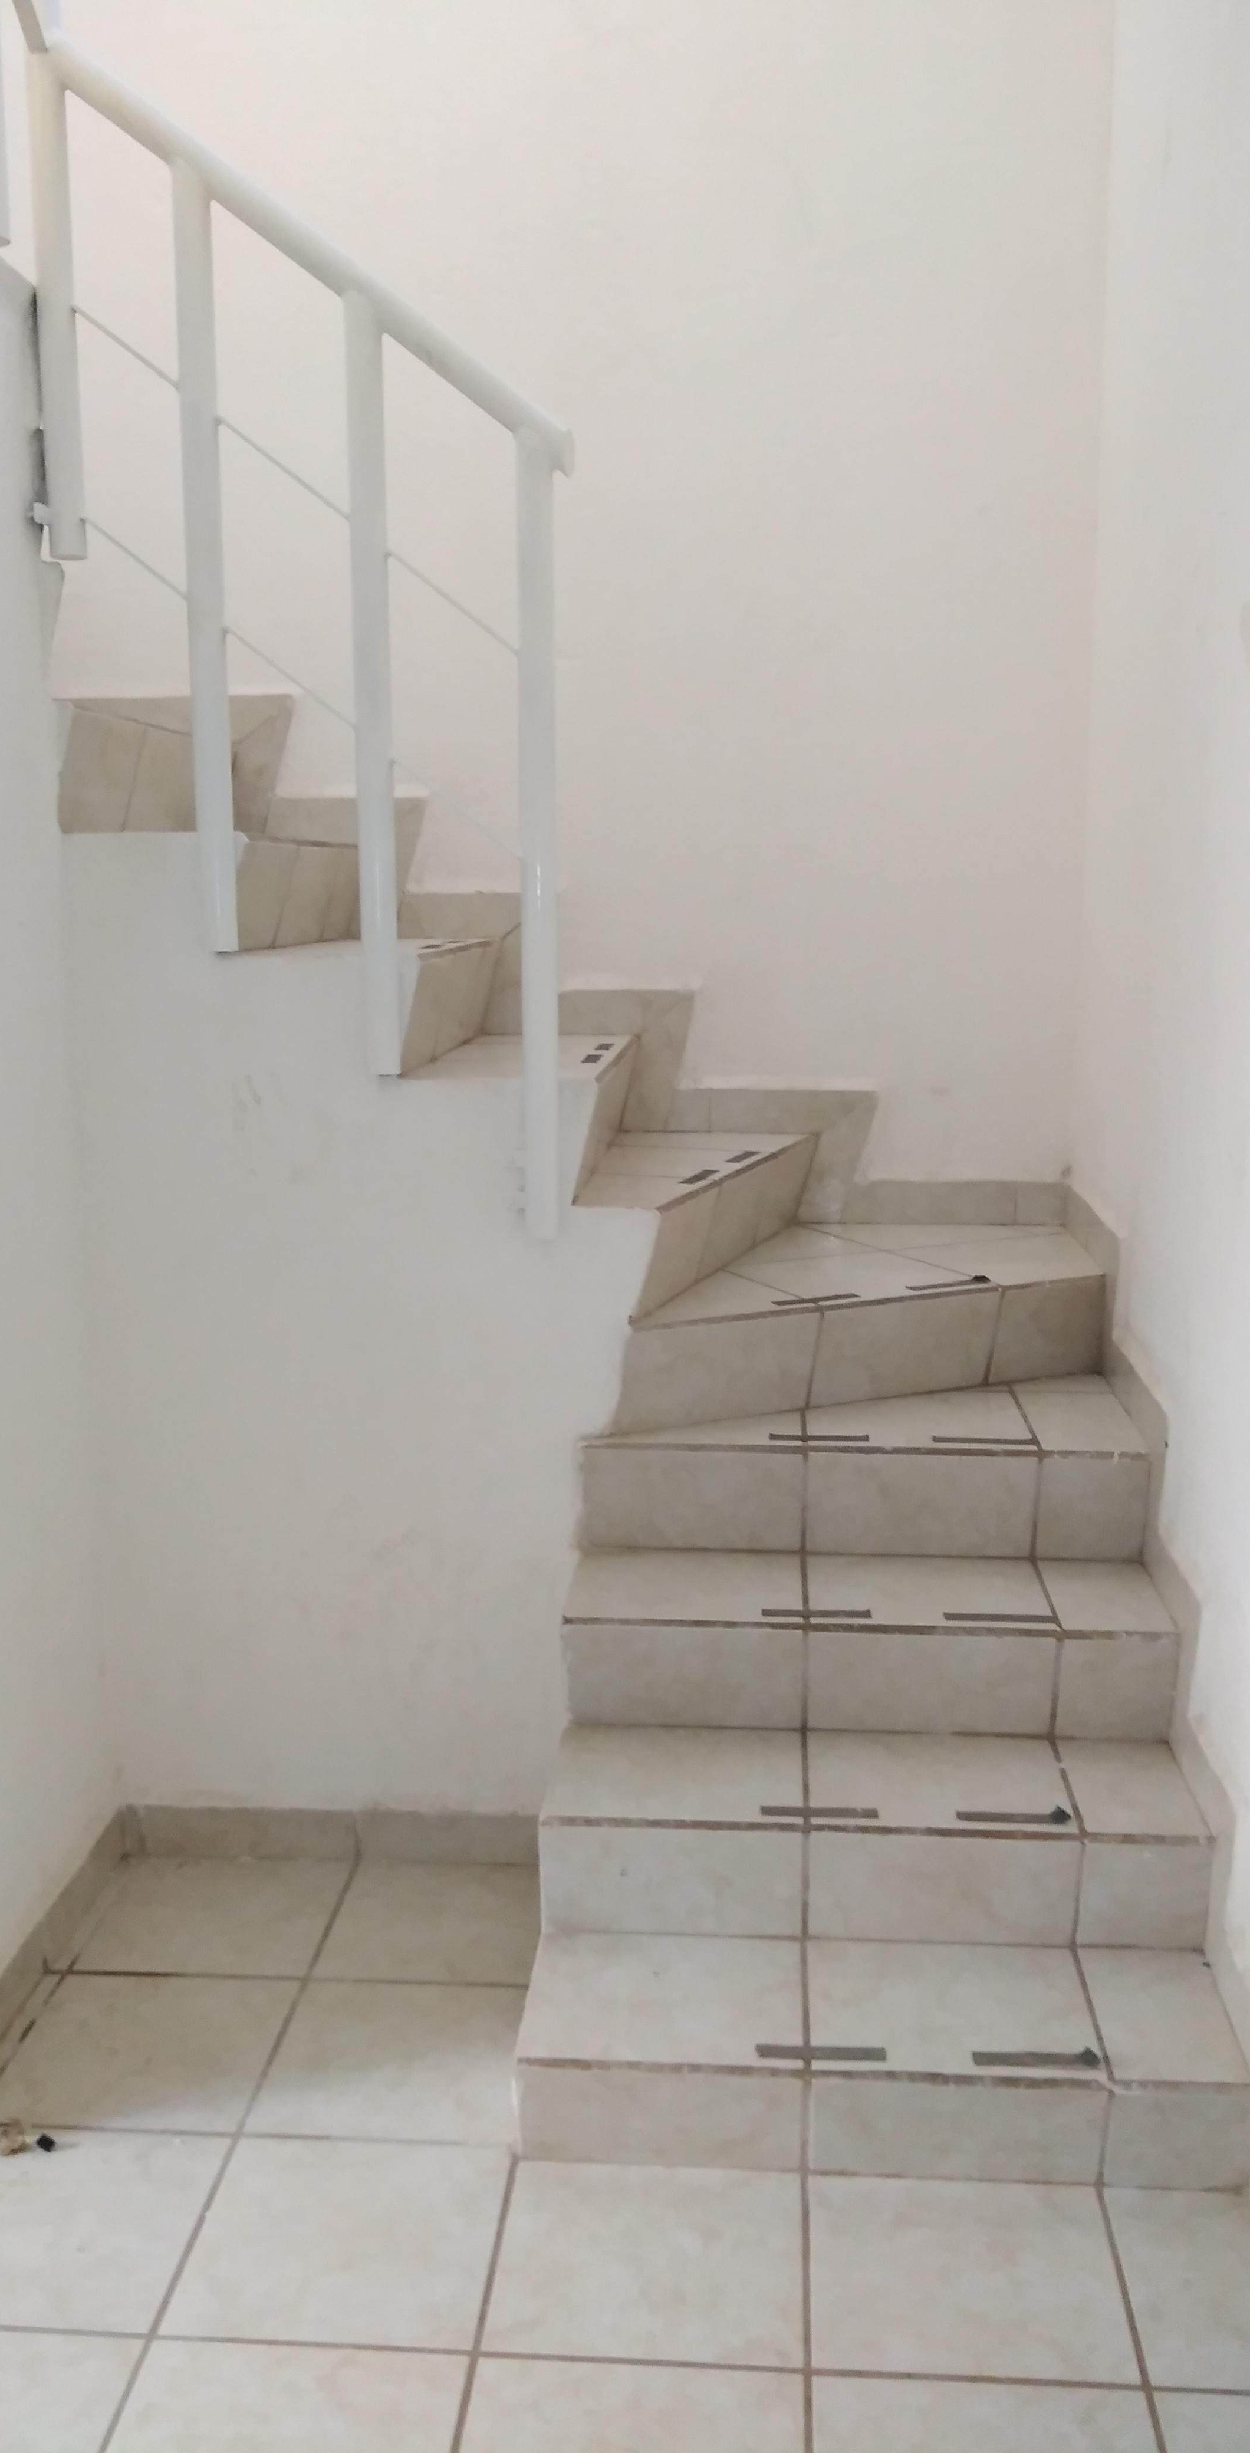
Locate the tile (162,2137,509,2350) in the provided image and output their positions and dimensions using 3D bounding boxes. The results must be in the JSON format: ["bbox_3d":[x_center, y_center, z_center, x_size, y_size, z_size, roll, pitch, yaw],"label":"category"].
[{"bbox_3d":[-0.303,1.116,2.030,0.328,0.012,0.315,0,10,4],"label":"tile"}]

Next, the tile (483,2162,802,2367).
[{"bbox_3d":[0.029,1.118,2.003,0.328,0.012,0.312,0,10,4],"label":"tile"}]

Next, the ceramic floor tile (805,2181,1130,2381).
[{"bbox_3d":[0.361,1.121,1.978,0.328,0.012,0.312,0,10,4],"label":"ceramic floor tile"}]

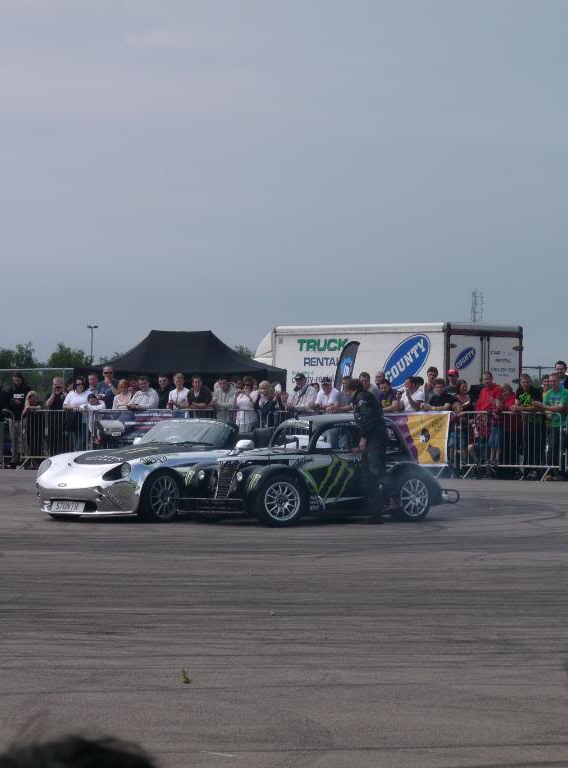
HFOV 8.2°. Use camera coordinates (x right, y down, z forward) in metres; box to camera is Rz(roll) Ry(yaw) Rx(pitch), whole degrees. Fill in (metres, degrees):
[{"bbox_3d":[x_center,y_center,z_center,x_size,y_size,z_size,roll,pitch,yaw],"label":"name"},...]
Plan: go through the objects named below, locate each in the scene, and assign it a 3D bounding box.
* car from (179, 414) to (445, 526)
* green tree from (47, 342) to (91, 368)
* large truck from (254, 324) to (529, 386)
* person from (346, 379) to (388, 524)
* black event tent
[{"bbox_3d":[0.330,0.955,44.400,3.200,1.200,1.530,0,0,-41],"label":"car"},{"bbox_3d":[-12.504,-0.200,230.000,2.550,4.400,2.500,0,0,0],"label":"green tree"},{"bbox_3d":[2.090,0.270,95.900,2.500,3.370,7.900,0,0,-42],"label":"large truck"},{"bbox_3d":[0.930,0.750,43.900,0.580,1.610,0.520,0,0,3],"label":"person"},{"bbox_3d":[-2.400,0.300,93.000,4.500,3.100,3.000,0,0,7],"label":"black event tent"}]

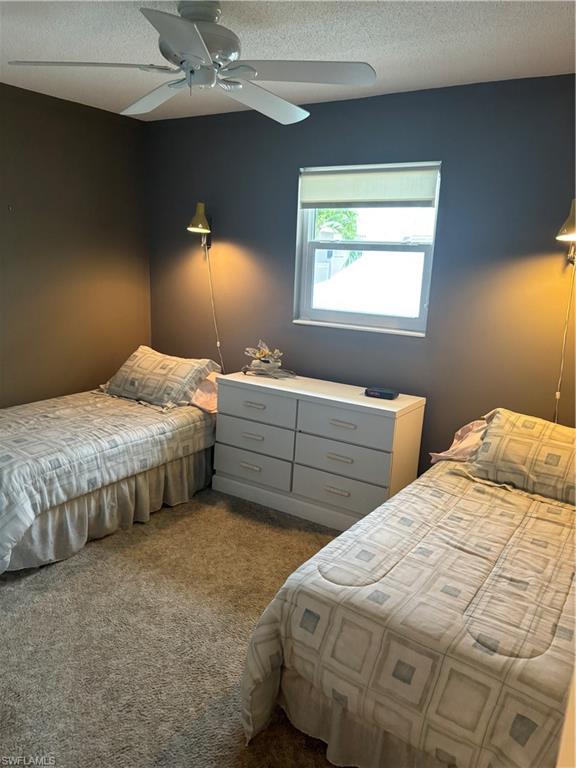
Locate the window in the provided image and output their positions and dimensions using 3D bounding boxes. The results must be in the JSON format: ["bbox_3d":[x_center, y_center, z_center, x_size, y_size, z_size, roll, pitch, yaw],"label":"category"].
[{"bbox_3d":[0.448,-0.813,3.501,0.909,0.960,0.100,11,16,31],"label":"window"}]

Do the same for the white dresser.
[{"bbox_3d":[0.159,0.395,3.631,1.235,0.768,0.433,11,16,31],"label":"white dresser"}]

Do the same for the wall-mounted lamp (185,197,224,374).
[{"bbox_3d":[-0.602,-0.690,4.076,0.190,1.160,0.210,11,16,31],"label":"wall-mounted lamp"}]

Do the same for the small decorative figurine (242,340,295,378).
[{"bbox_3d":[-0.127,-0.170,3.800,0.320,0.230,0.190,11,16,31],"label":"small decorative figurine"}]

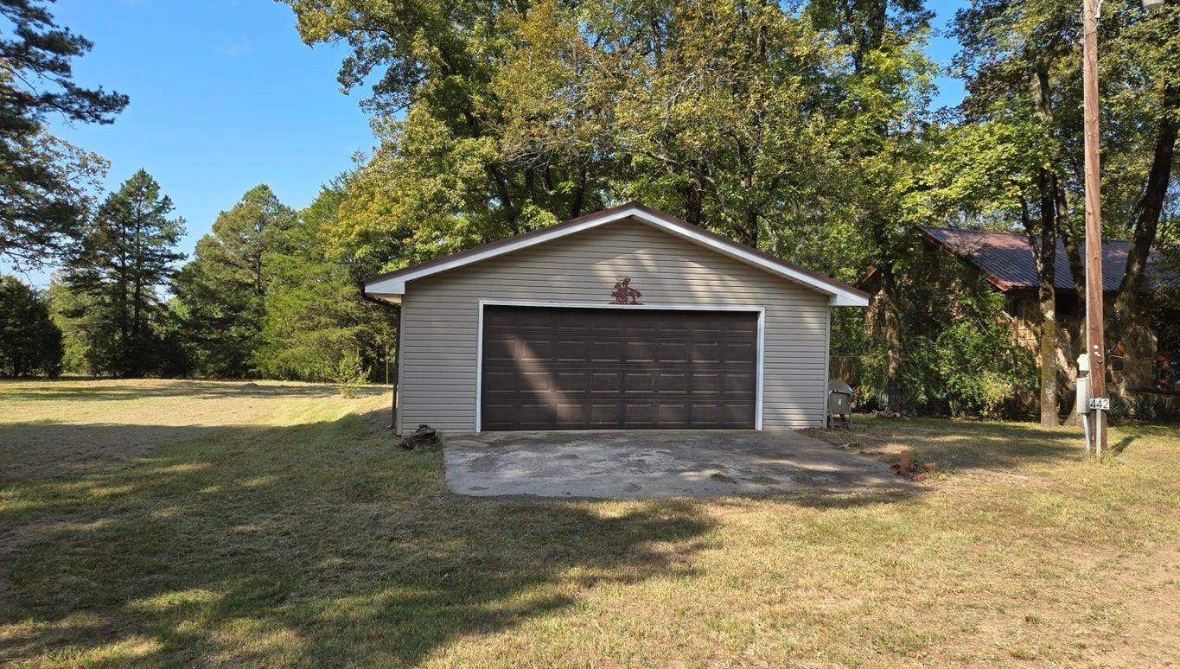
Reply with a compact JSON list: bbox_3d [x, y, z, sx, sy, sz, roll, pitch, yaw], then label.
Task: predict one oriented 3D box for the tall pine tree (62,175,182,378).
[{"bbox_3d":[-19.536,-2.620,33.000,4.500,8.700,4.500,1,1,0],"label":"tall pine tree"}]

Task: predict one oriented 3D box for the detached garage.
[{"bbox_3d":[-0.038,-0.339,16.997,8.557,3.855,8.100,1,1,-10],"label":"detached garage"}]

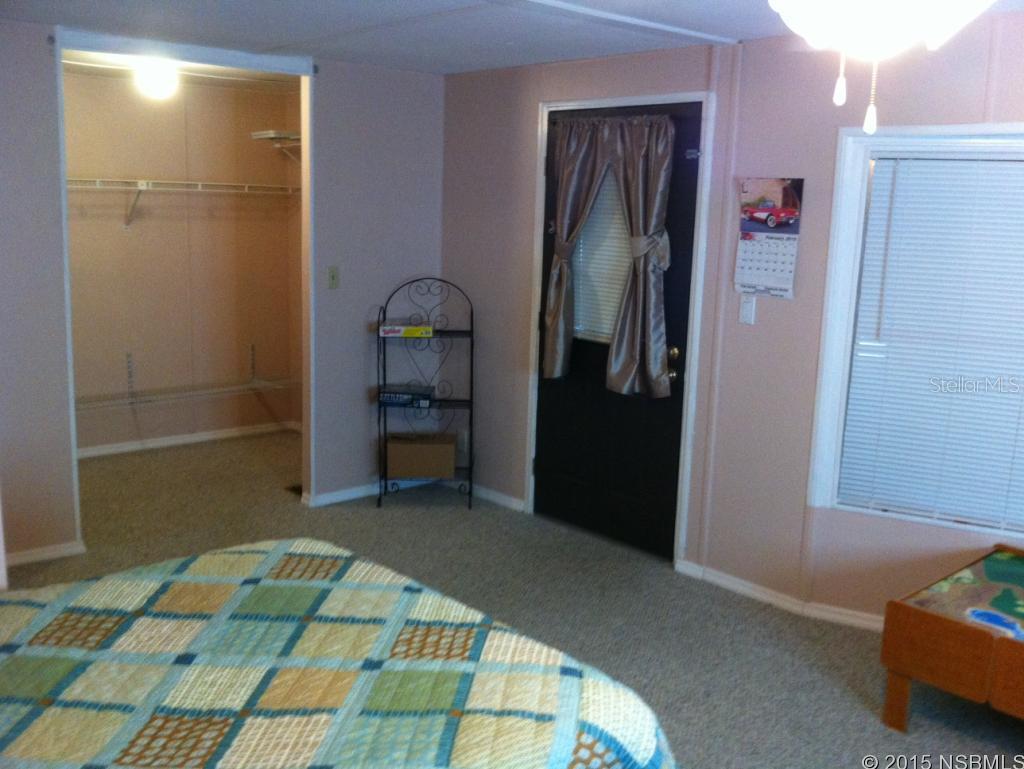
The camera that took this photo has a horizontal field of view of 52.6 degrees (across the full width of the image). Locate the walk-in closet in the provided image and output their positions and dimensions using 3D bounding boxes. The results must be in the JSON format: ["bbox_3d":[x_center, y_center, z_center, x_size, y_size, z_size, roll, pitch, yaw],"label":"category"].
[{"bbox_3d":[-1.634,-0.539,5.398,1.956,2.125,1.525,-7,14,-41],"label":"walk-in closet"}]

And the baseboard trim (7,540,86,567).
[{"bbox_3d":[-1.943,0.703,4.307,0.336,0.060,0.015,-7,14,-41],"label":"baseboard trim"}]

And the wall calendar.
[{"bbox_3d":[0.969,-0.556,3.931,0.012,0.440,0.276,-7,14,-41],"label":"wall calendar"}]

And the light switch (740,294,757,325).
[{"bbox_3d":[0.918,-0.290,4.023,0.017,0.115,0.069,-7,14,-41],"label":"light switch"}]

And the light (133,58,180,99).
[{"bbox_3d":[-1.766,-1.509,5.128,0.185,0.190,0.185,-7,14,-41],"label":"light"}]

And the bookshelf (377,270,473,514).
[{"bbox_3d":[-0.417,0.045,5.165,0.455,1.129,0.225,1,10,-1],"label":"bookshelf"}]

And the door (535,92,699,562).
[{"bbox_3d":[0.451,-0.246,4.652,0.050,1.935,0.881,-7,14,-41],"label":"door"}]

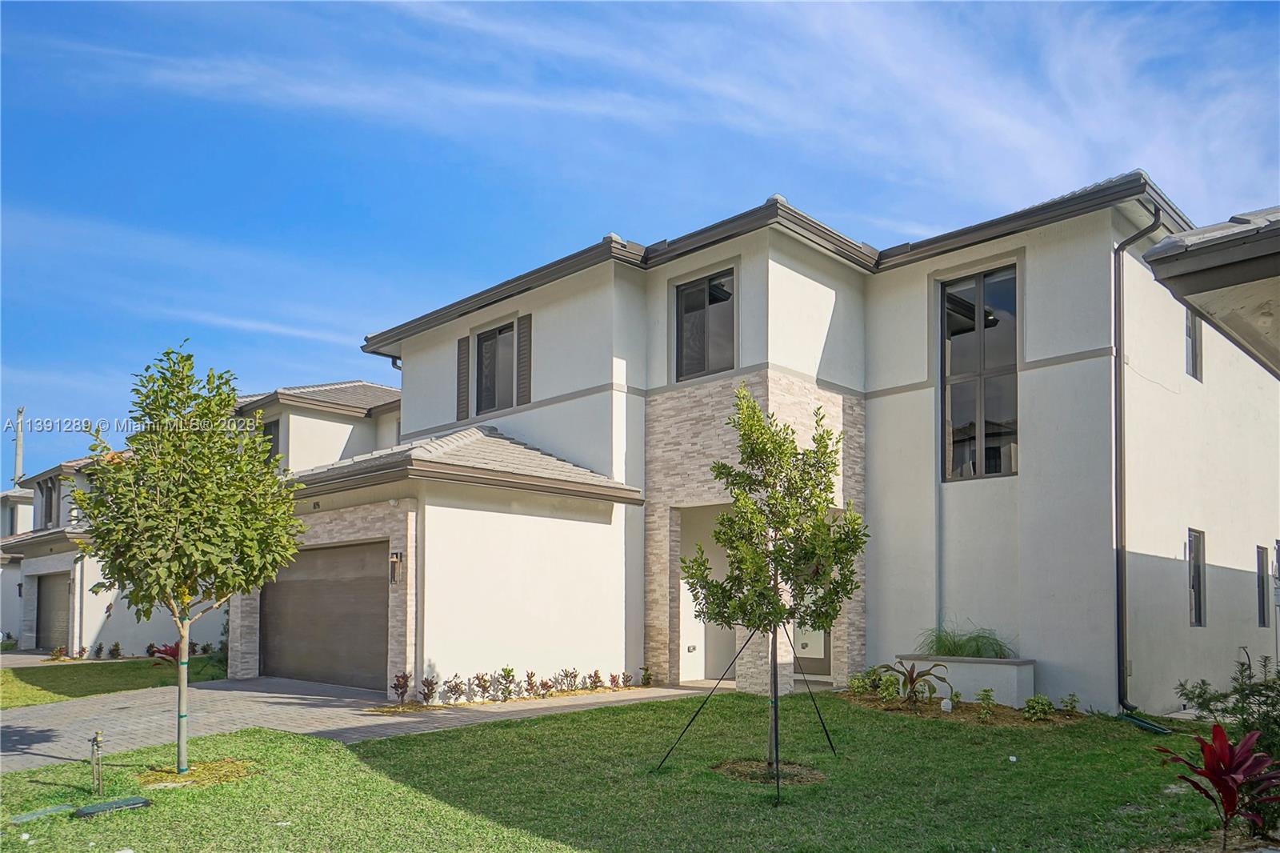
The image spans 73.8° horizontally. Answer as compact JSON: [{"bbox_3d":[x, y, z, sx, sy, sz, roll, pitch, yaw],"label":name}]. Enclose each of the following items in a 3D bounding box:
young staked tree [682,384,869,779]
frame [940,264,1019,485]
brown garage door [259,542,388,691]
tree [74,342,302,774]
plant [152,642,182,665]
[{"bbox_3d":[1.110,1.280,7.050,1.520,3.220,1.520,0,-8,0],"label":"young staked tree"},{"bbox_3d":[5.180,-0.770,12.990,1.200,3.130,0.130,-8,-11,43],"label":"frame"},{"bbox_3d":[-5.020,3.010,13.580,4.800,2.160,0.120,-8,-11,43],"label":"brown garage door"},{"bbox_3d":[-3.980,1.170,7.500,1.880,3.700,1.880,0,-8,0],"label":"tree"},{"bbox_3d":[-9.430,4.610,17.200,0.700,0.560,0.700,0,-8,0],"label":"plant"}]

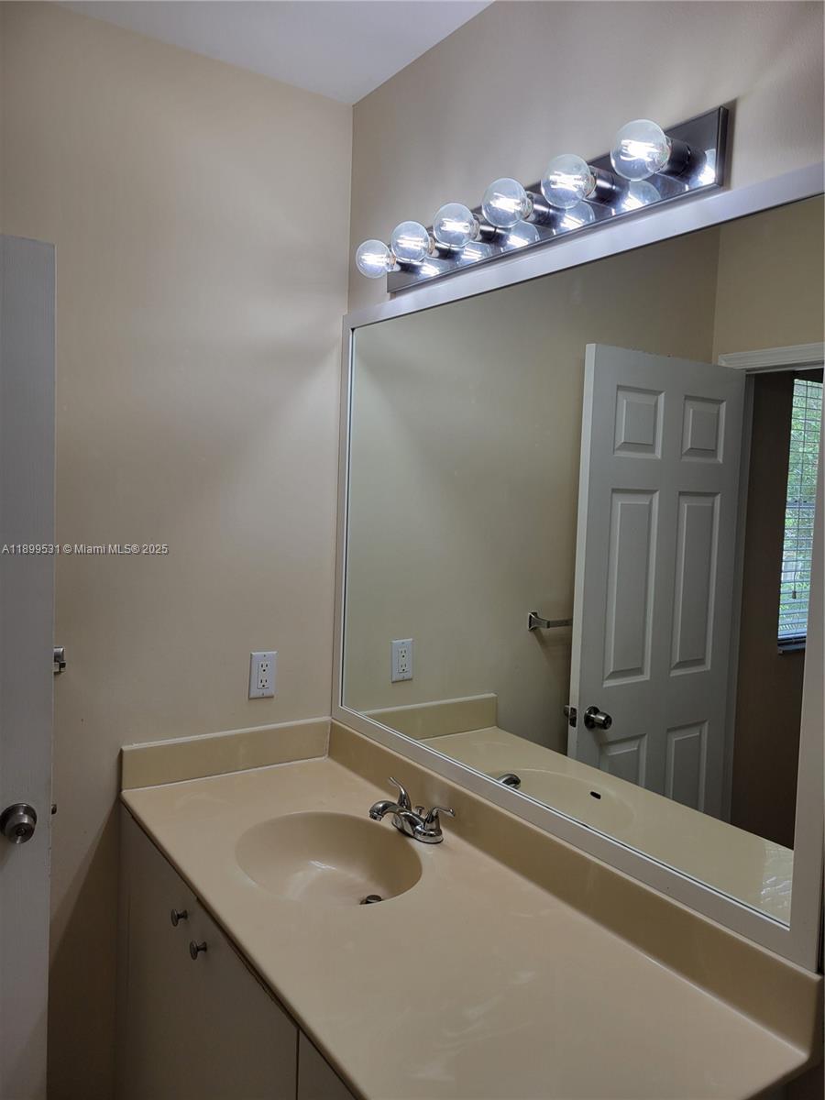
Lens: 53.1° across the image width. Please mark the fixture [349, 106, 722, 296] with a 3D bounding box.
[{"bbox_3d":[0.151,-0.622,1.539,0.145,0.108,0.900,-1,5,-34],"label":"fixture"}]

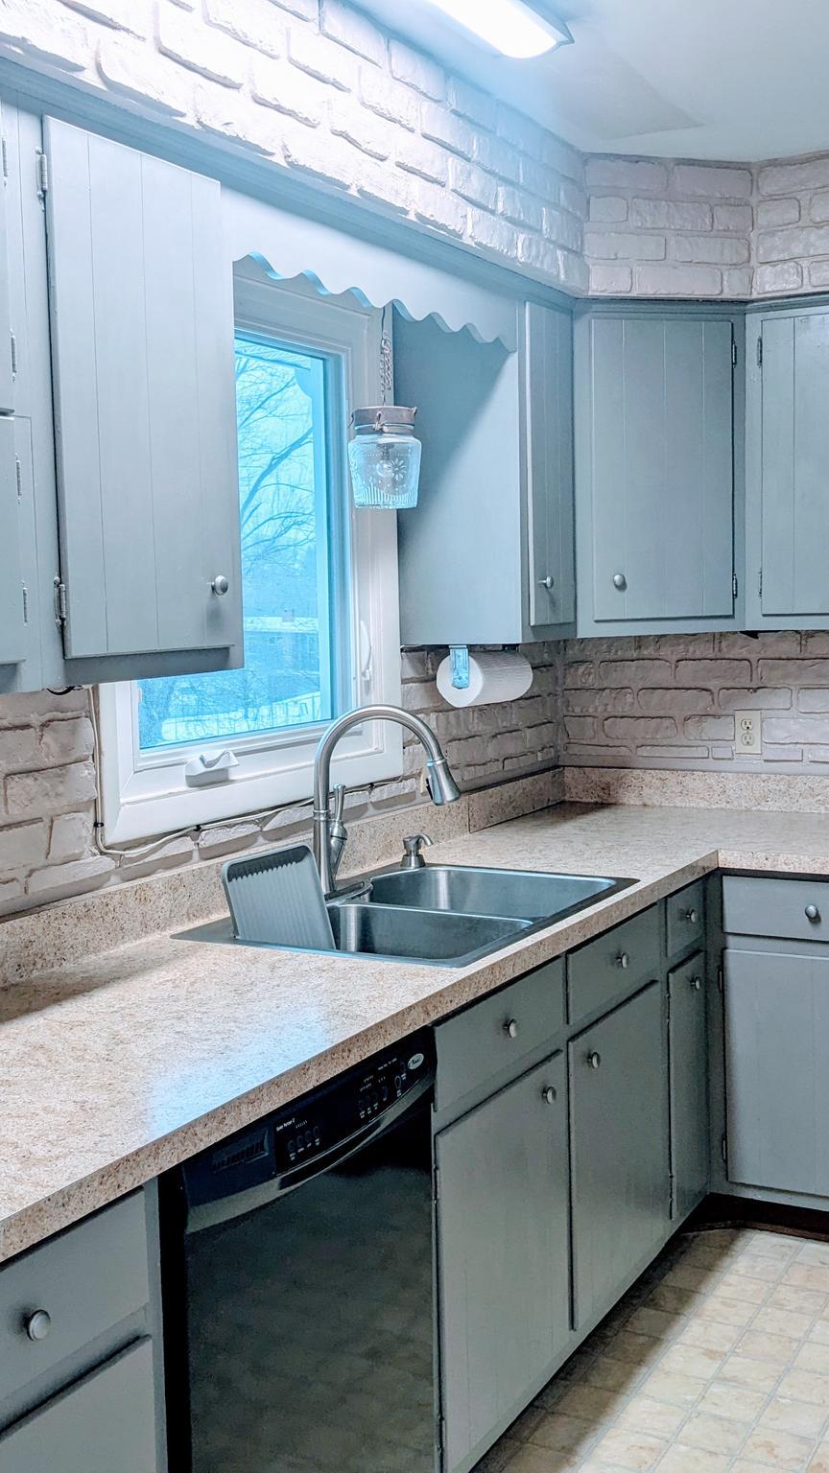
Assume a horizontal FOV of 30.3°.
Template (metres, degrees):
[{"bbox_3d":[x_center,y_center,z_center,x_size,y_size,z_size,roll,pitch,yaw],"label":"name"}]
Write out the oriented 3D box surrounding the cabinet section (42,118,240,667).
[{"bbox_3d":[-0.503,-0.454,2.196,0.343,0.725,0.431,1,6,28],"label":"cabinet section"}]

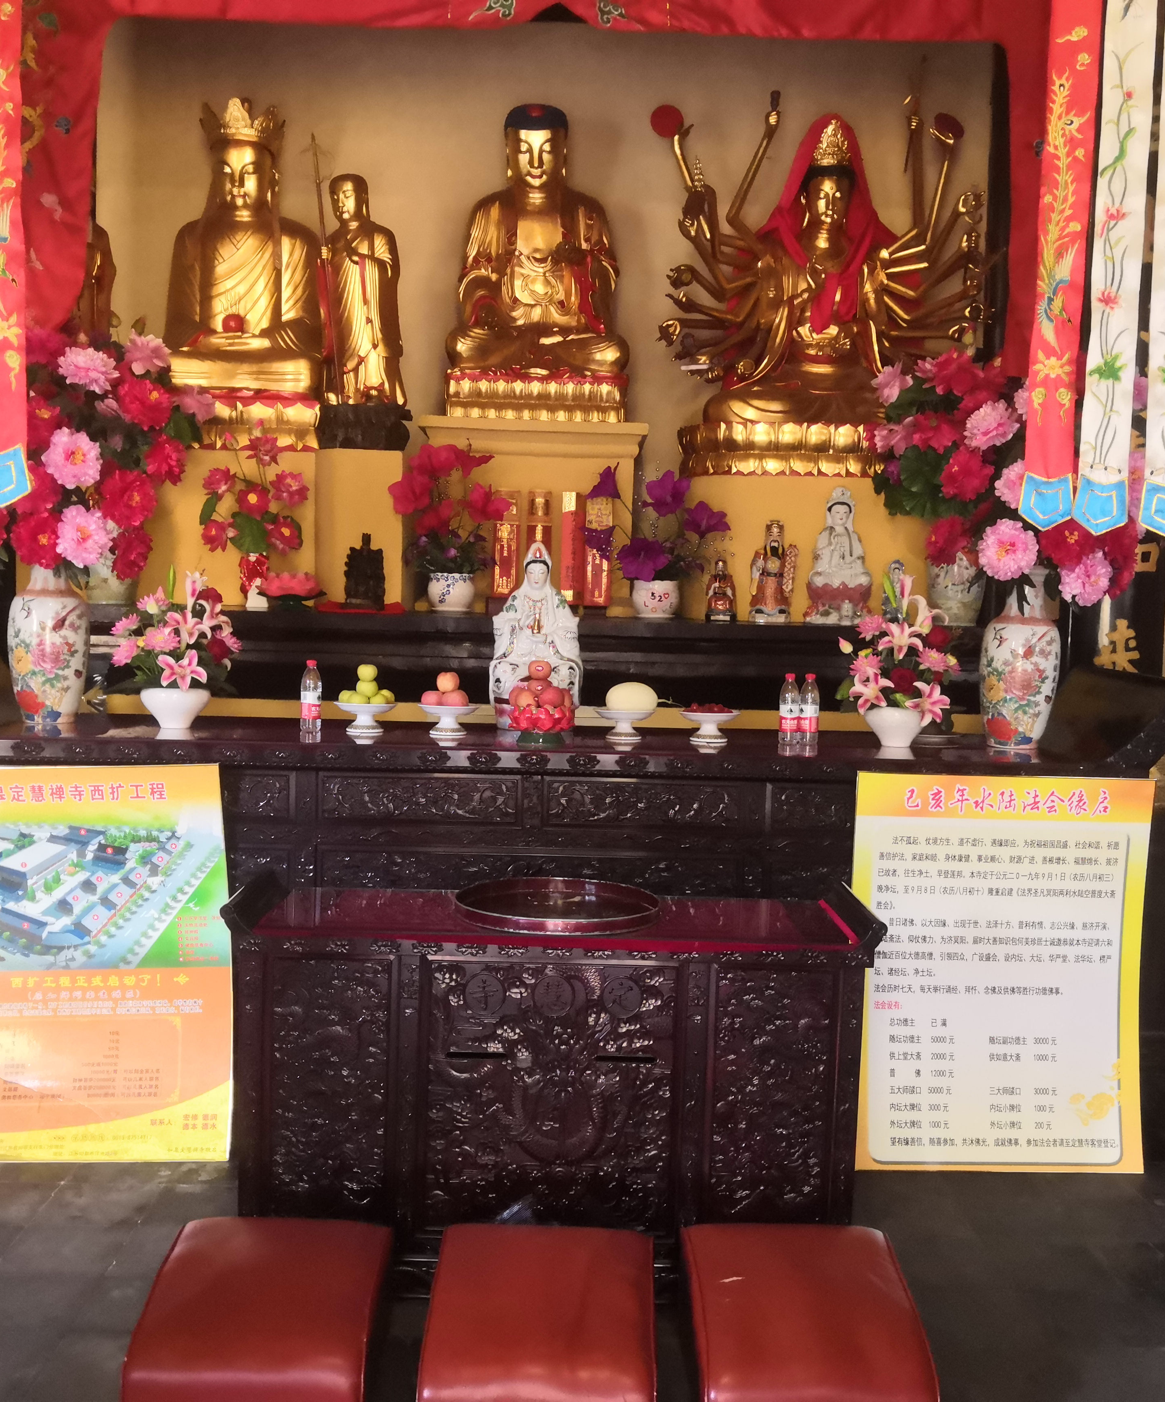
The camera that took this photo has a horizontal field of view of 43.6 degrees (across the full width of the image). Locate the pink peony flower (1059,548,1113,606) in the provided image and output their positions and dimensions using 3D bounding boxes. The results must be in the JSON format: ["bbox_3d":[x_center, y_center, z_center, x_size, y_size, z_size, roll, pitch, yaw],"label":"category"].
[{"bbox_3d":[1.607,-0.394,4.652,0.170,0.180,0.130,0,4,-17],"label":"pink peony flower"}]

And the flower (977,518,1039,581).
[{"bbox_3d":[1.375,-0.490,4.708,0.198,0.203,0.110,2,4,9],"label":"flower"}]

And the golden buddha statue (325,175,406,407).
[{"bbox_3d":[-0.873,-1.647,5.851,0.334,0.932,0.280,3,4,14],"label":"golden buddha statue"}]

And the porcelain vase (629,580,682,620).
[{"bbox_3d":[0.268,-0.369,5.300,0.175,0.141,0.175,1,4,-1],"label":"porcelain vase"}]

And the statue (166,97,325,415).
[{"bbox_3d":[-1.362,-1.796,5.888,0.643,1.286,0.520,2,4,-1],"label":"statue"}]

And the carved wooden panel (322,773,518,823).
[{"bbox_3d":[-0.487,0.292,4.380,0.592,0.149,0.030,1,4,-1],"label":"carved wooden panel"}]

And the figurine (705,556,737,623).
[{"bbox_3d":[0.507,-0.411,5.358,0.118,0.247,0.100,2,4,-1],"label":"figurine"}]

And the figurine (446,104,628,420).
[{"bbox_3d":[-0.181,-1.754,5.838,0.750,1.300,0.600,1,4,-2],"label":"figurine"}]

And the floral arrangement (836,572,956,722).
[{"bbox_3d":[1.023,-0.173,4.740,0.399,0.494,0.330,1,4,-1],"label":"floral arrangement"}]

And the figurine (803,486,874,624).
[{"bbox_3d":[0.946,-0.542,5.383,0.259,0.507,0.190,2,4,2],"label":"figurine"}]

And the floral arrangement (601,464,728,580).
[{"bbox_3d":[0.300,-0.655,5.401,0.487,0.427,0.330,2,4,-1],"label":"floral arrangement"}]

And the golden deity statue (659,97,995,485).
[{"bbox_3d":[0.977,-1.687,5.911,1.332,1.545,0.800,2,4,-1],"label":"golden deity statue"}]

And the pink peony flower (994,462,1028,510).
[{"bbox_3d":[1.430,-0.712,4.800,0.173,0.168,0.120,2,4,14],"label":"pink peony flower"}]

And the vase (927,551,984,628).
[{"bbox_3d":[1.374,-0.411,5.360,0.209,0.268,0.209,1,4,-1],"label":"vase"}]

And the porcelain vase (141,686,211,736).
[{"bbox_3d":[-1.272,0.023,4.561,0.220,0.125,0.220,1,4,-2],"label":"porcelain vase"}]

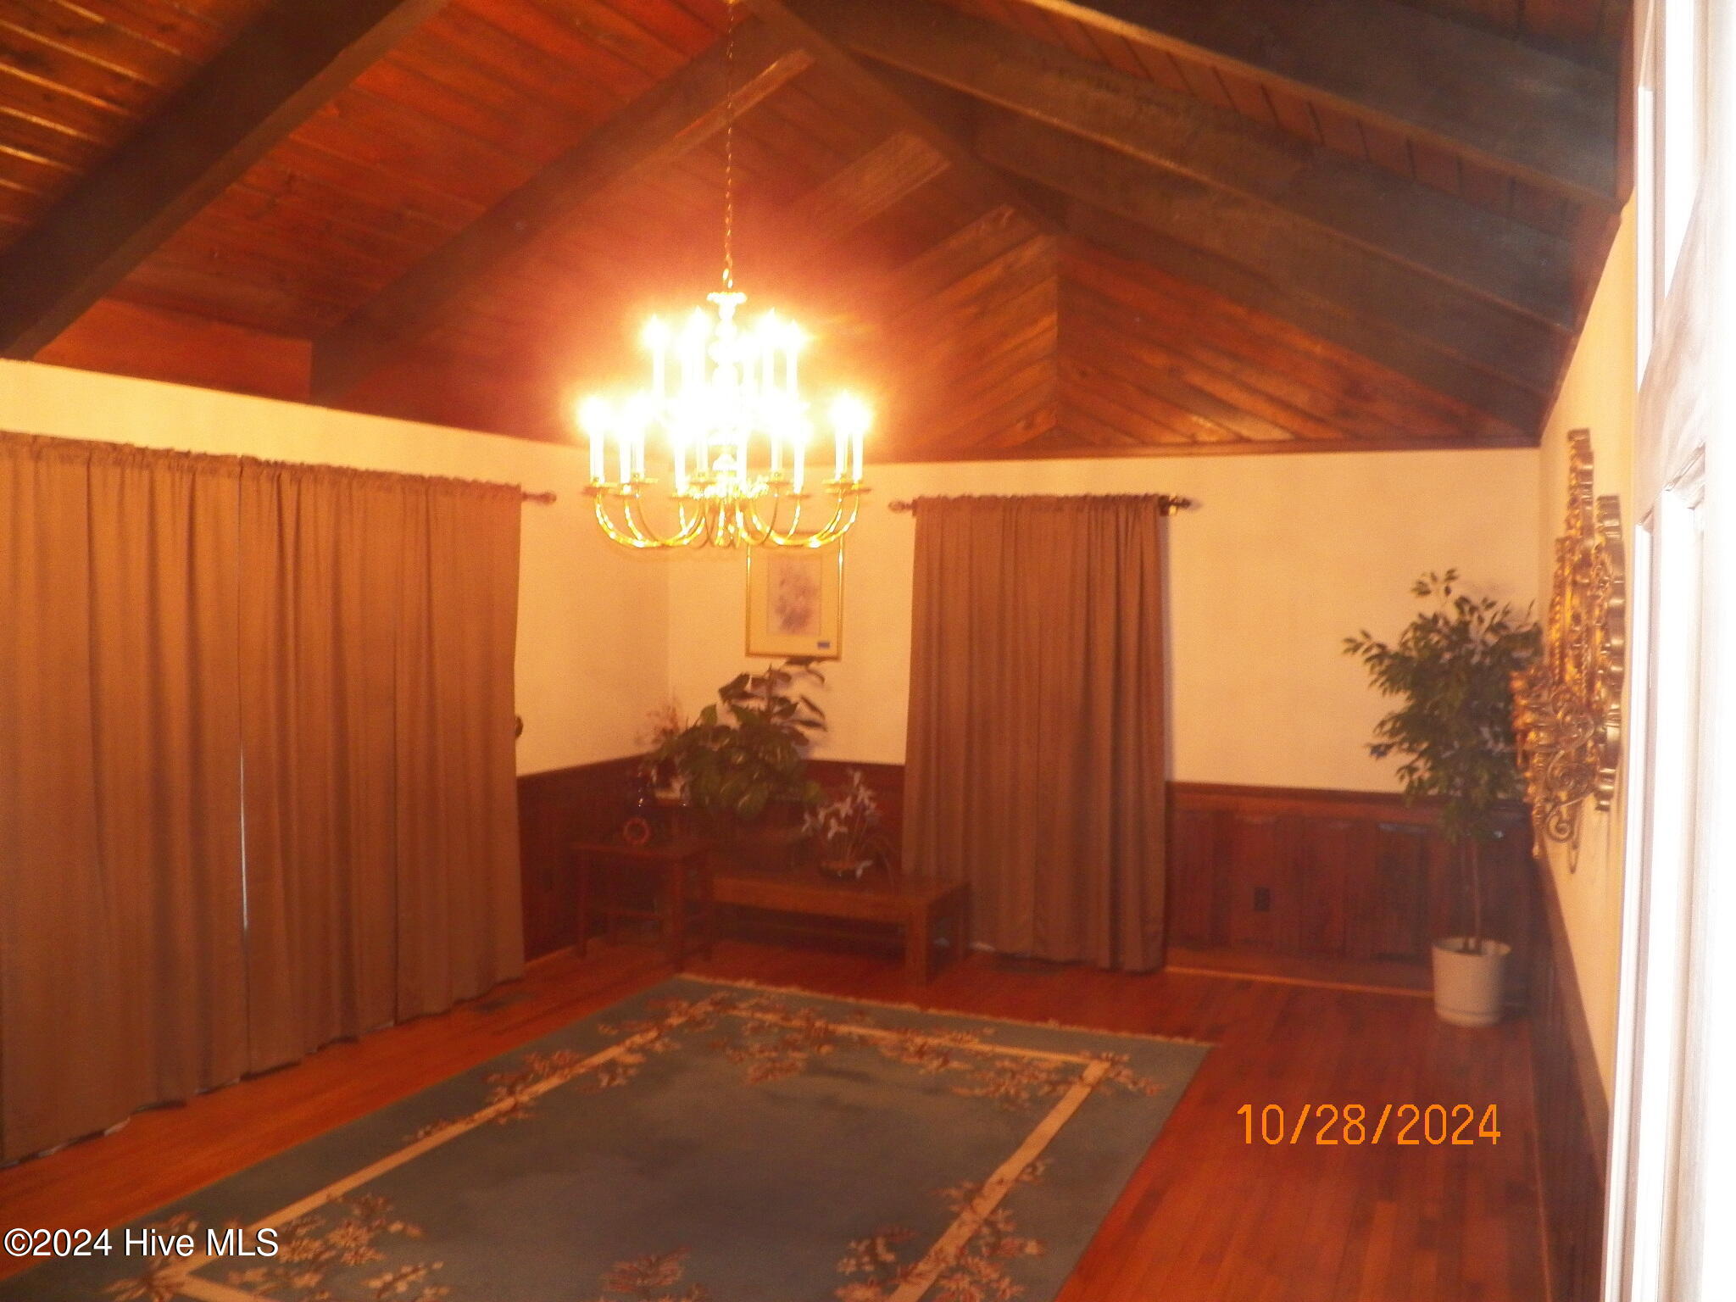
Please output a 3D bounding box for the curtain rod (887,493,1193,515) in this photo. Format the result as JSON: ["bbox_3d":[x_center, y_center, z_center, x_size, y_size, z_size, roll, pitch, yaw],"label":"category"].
[{"bbox_3d":[0.786,-0.691,6.650,1.504,0.070,0.080,1,2,24],"label":"curtain rod"}]

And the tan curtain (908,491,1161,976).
[{"bbox_3d":[0.773,0.360,6.685,1.324,2.192,0.120,1,2,24],"label":"tan curtain"}]

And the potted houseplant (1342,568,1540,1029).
[{"bbox_3d":[2.330,0.592,5.733,0.708,1.835,0.660,1,2,24],"label":"potted houseplant"}]

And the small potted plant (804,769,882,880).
[{"bbox_3d":[-0.120,0.828,6.808,0.352,0.513,0.320,1,2,0],"label":"small potted plant"}]

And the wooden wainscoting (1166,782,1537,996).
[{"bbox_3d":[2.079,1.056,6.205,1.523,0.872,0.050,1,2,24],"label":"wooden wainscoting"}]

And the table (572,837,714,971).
[{"bbox_3d":[-1.057,1.170,6.648,0.620,0.545,0.340,1,2,24],"label":"table"}]

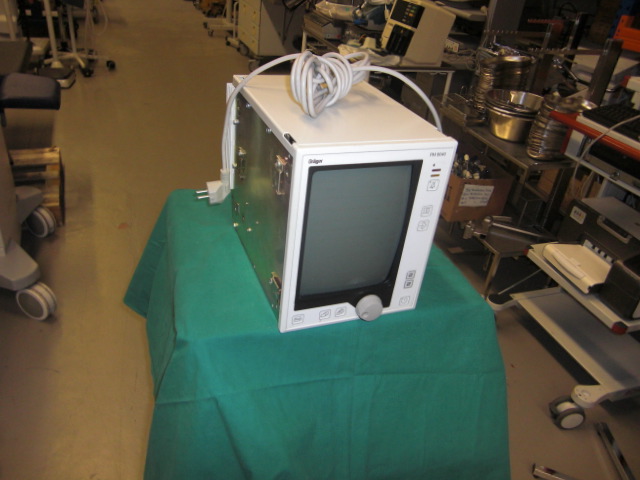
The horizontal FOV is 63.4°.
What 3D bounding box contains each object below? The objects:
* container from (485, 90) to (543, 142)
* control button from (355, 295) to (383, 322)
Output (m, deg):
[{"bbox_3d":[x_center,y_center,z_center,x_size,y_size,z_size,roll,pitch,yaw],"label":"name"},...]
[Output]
[{"bbox_3d":[0.812,-0.511,2.155,0.250,0.150,0.250,5,31,-3],"label":"container"},{"bbox_3d":[0.075,0.104,0.784,0.040,0.040,0.015,-7,33,-21],"label":"control button"}]

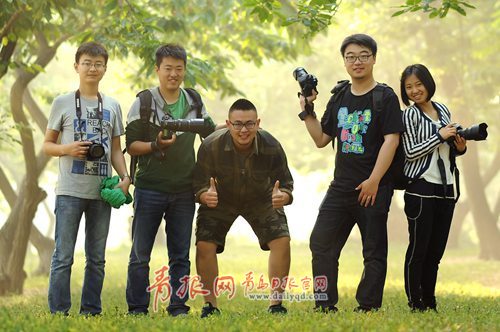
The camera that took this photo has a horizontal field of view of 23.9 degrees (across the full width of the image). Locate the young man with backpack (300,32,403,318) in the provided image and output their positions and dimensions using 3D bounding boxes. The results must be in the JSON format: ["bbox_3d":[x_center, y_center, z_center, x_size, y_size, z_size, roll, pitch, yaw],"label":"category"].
[{"bbox_3d":[0.650,0.050,7.620,0.670,1.800,0.480,0,-1,16],"label":"young man with backpack"}]

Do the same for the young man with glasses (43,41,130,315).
[{"bbox_3d":[-1.035,0.084,7.520,0.570,1.760,0.370,0,-1,-12],"label":"young man with glasses"}]

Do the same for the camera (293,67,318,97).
[{"bbox_3d":[0.355,-0.535,7.480,0.110,0.170,0.140,-36,0,0],"label":"camera"}]

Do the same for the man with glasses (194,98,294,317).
[{"bbox_3d":[-0.030,0.270,7.400,0.640,1.370,0.700,0,-1,0],"label":"man with glasses"}]

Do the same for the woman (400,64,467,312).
[{"bbox_3d":[1.183,0.147,7.580,0.460,1.610,0.420,1,-2,-43],"label":"woman"}]

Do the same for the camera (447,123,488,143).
[{"bbox_3d":[1.362,-0.208,7.400,0.250,0.115,0.140,-4,-3,30],"label":"camera"}]

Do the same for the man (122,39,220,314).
[{"bbox_3d":[-0.485,0.092,7.500,0.620,1.730,0.480,0,-1,-9],"label":"man"}]

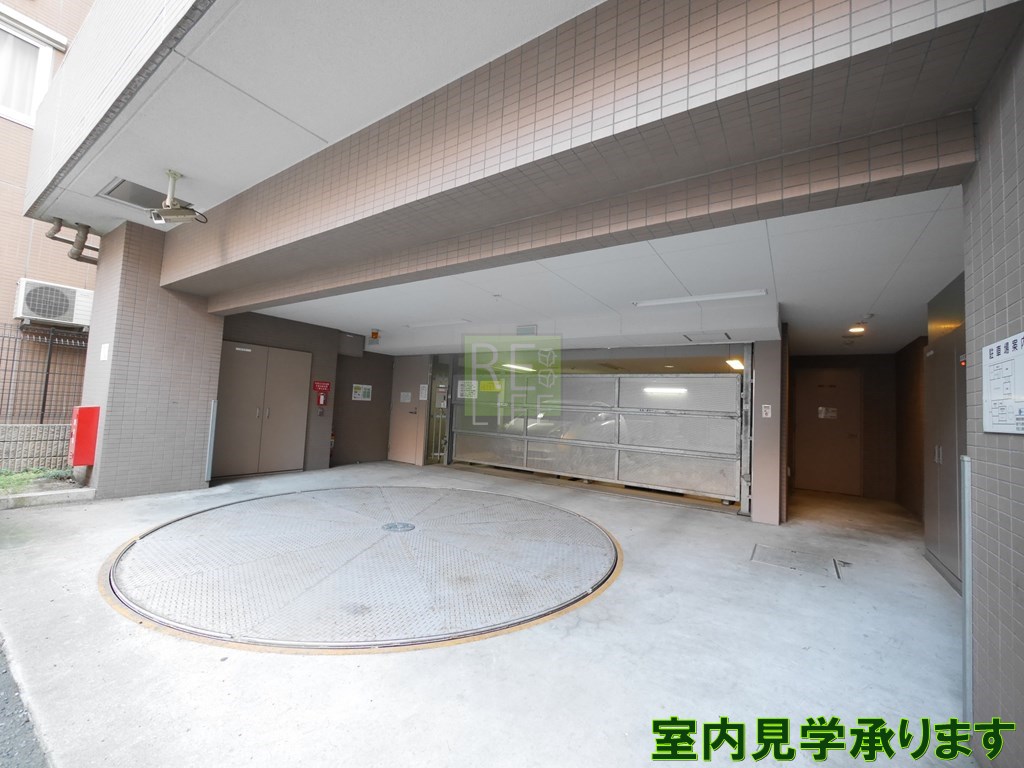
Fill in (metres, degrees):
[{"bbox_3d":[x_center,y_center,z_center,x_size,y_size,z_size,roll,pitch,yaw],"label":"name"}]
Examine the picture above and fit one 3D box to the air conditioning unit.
[{"bbox_3d":[-6.590,-1.146,6.026,0.280,0.530,0.740,1,-4,34],"label":"air conditioning unit"}]

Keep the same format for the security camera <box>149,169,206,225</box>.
[{"bbox_3d":[-2.866,-1.549,3.571,0.110,0.470,0.380,3,-3,7],"label":"security camera"}]

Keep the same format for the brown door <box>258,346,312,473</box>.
[{"bbox_3d":[-3.597,0.419,6.588,0.050,1.910,0.700,1,-4,34],"label":"brown door"}]

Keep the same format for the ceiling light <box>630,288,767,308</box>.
[{"bbox_3d":[1.827,-0.843,4.144,1.230,0.050,0.070,1,-4,34],"label":"ceiling light"}]

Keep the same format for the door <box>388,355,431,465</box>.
[{"bbox_3d":[-2.047,0.492,8.264,0.980,2.130,0.060,1,-4,34],"label":"door"}]

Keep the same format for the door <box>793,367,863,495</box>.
[{"bbox_3d":[5.501,0.801,7.215,0.940,2.155,0.060,1,-4,34],"label":"door"}]

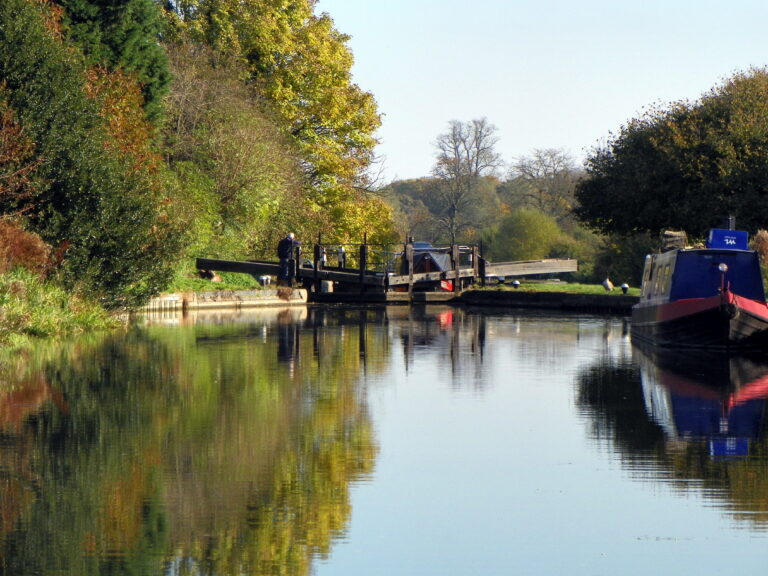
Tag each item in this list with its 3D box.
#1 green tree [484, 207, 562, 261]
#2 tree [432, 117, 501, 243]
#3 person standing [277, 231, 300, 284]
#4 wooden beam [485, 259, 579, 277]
[{"bbox_3d":[8.666,-3.053,260.000,4.700,3.700,4.500,0,1,0],"label":"green tree"},{"bbox_3d":[8.319,-10.312,420.000,7.000,13.200,7.000,0,1,0],"label":"tree"},{"bbox_3d":[-3.058,-0.913,135.000,0.580,1.700,0.560,0,1,-31],"label":"person standing"},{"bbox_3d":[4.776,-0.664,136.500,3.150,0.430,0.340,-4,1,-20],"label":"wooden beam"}]

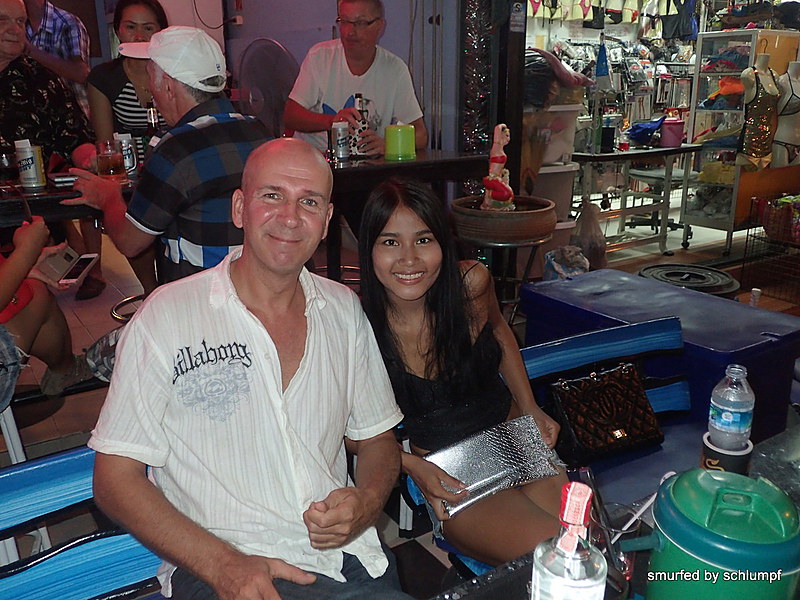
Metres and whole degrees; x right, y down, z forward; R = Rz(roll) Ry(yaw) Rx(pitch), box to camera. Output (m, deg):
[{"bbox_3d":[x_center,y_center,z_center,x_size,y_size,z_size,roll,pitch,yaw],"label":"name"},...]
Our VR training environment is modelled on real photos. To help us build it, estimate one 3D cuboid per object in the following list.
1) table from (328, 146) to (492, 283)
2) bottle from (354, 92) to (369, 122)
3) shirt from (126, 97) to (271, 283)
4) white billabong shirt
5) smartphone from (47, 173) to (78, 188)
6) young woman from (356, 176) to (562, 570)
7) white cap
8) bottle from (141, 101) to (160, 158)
[{"bbox_3d":[-0.120,-0.018,2.824,0.520,1.080,1.300,15,22,42],"label":"table"},{"bbox_3d":[-0.154,-0.700,2.780,0.062,0.240,0.062,-5,17,-17],"label":"bottle"},{"bbox_3d":[-0.476,-0.200,1.721,0.360,0.570,0.480,13,21,39],"label":"shirt"},{"bbox_3d":[-0.269,0.217,1.279,0.530,0.600,0.340,-8,12,-25],"label":"white billabong shirt"},{"bbox_3d":[-0.969,-0.347,1.990,0.070,0.012,0.135,-13,20,-37],"label":"smartphone"},{"bbox_3d":[0.147,0.339,1.429,0.460,1.160,0.630,-10,19,-30],"label":"young woman"},{"bbox_3d":[-0.574,-0.606,1.750,0.270,0.145,0.180,19,22,20],"label":"white cap"},{"bbox_3d":[-0.792,-0.512,2.200,0.062,0.235,0.062,-5,17,-17],"label":"bottle"}]

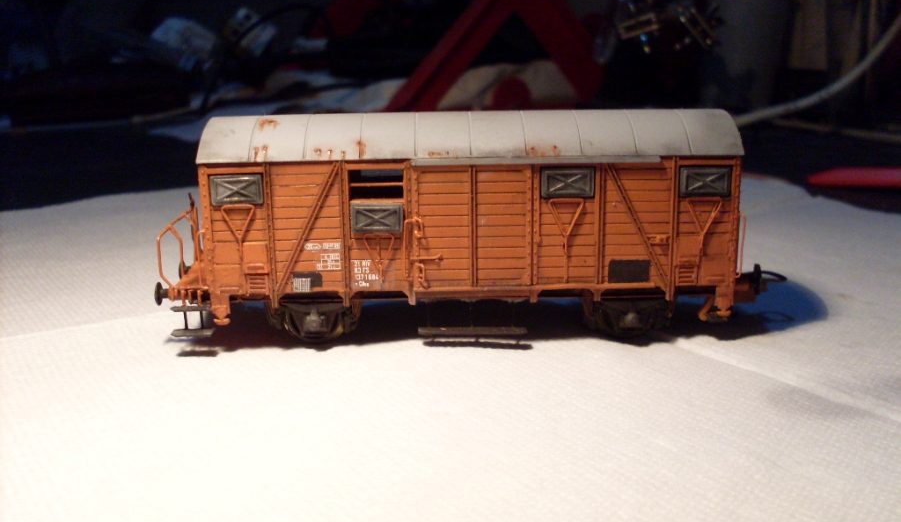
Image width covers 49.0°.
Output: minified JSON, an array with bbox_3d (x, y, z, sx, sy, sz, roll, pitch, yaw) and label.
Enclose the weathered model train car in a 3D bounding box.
[{"bbox_3d":[0.004,-0.008,0.212,0.131,0.047,0.035,-1,13,0],"label":"weathered model train car"}]

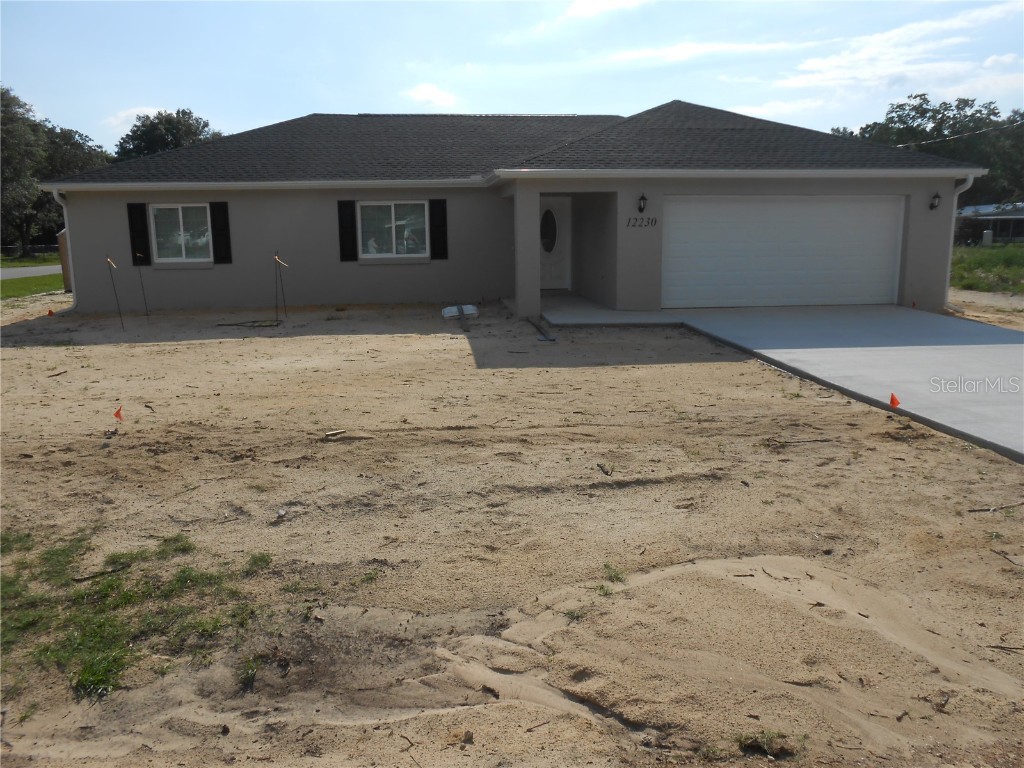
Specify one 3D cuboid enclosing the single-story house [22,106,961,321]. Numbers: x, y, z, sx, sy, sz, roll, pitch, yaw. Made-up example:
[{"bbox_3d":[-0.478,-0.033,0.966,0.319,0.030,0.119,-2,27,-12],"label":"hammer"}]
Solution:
[{"bbox_3d":[-0.828,-4.694,19.759,18.484,4.760,12.600,-2,11,-5],"label":"single-story house"}]

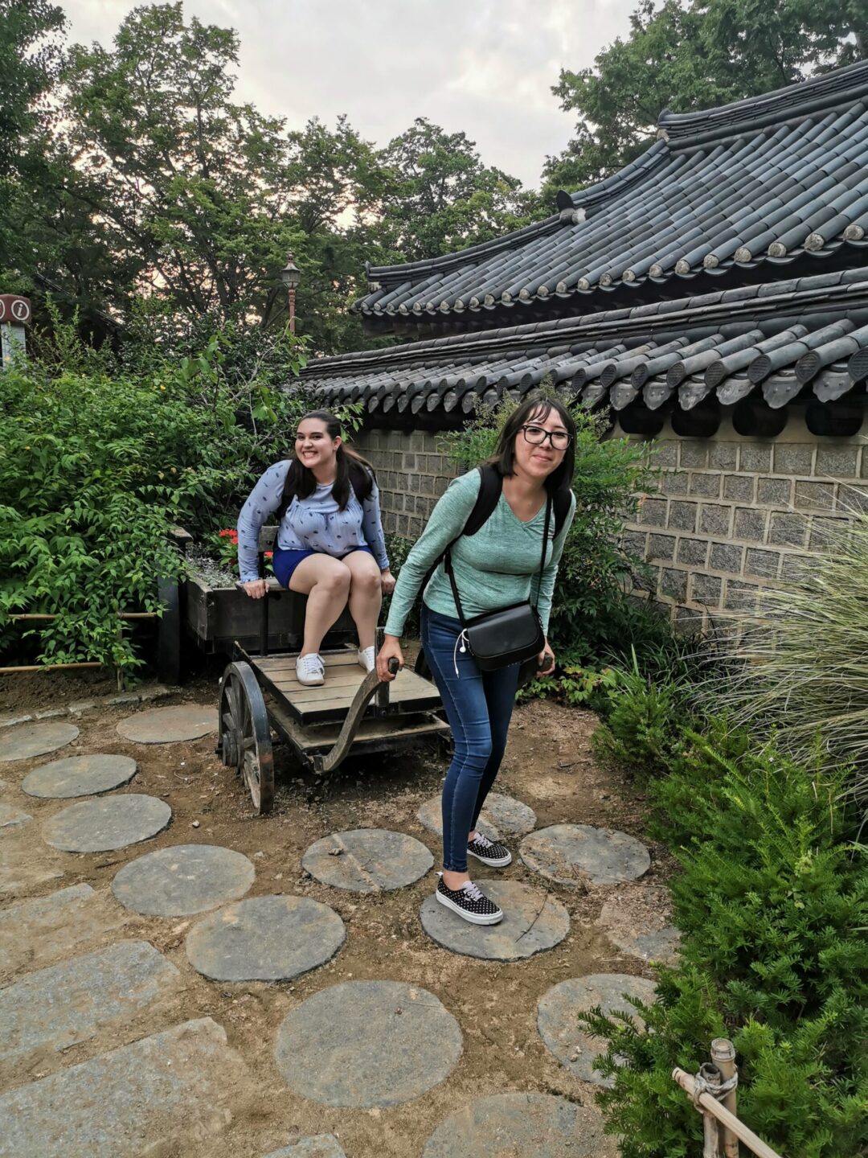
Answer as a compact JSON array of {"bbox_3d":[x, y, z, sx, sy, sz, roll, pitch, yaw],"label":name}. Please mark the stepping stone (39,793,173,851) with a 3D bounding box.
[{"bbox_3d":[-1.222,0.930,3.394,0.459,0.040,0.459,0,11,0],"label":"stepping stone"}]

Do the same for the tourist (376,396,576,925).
[{"bbox_3d":[0.143,0.240,2.780,0.510,1.560,0.628,-6,12,-28],"label":"tourist"}]

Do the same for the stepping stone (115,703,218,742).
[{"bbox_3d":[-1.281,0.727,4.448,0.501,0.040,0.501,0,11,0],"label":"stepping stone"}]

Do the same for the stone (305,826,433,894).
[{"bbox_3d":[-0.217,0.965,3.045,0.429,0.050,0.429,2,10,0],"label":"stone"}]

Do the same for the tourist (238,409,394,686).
[{"bbox_3d":[-0.466,-0.173,3.923,0.687,1.089,0.667,-4,12,-22],"label":"tourist"}]

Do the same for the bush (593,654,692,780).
[{"bbox_3d":[0.899,0.559,4.047,0.420,0.460,0.420,1,10,0],"label":"bush"}]

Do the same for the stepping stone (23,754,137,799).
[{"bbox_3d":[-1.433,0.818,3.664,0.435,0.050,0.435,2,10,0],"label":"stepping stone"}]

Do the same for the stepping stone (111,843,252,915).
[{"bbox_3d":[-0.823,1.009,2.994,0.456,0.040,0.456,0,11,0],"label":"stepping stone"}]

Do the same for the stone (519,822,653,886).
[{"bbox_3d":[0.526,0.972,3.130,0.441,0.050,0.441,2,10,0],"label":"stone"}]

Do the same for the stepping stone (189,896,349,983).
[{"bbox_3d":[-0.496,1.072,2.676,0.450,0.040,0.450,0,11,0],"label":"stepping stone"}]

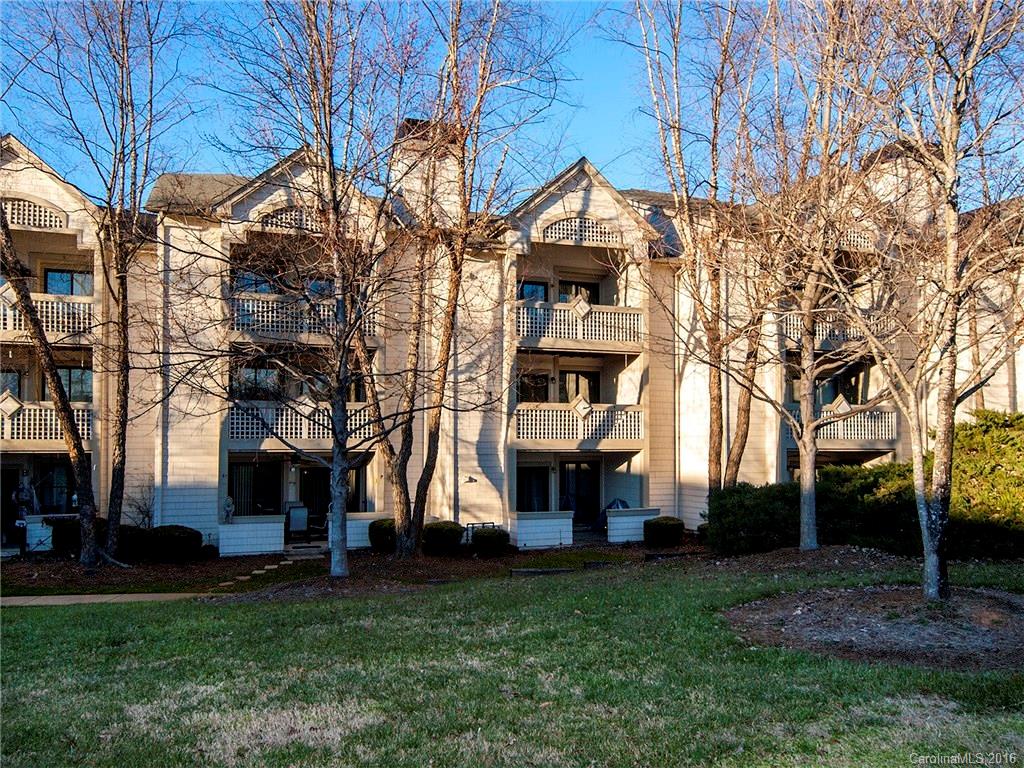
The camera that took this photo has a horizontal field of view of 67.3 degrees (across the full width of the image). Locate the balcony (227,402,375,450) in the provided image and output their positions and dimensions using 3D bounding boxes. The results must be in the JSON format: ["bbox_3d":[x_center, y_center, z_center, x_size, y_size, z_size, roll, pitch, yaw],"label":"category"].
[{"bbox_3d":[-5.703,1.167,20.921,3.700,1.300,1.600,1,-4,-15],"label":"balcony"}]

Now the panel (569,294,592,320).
[{"bbox_3d":[1.906,-2.114,21.250,0.660,0.700,0.200,1,-4,-15],"label":"panel"}]

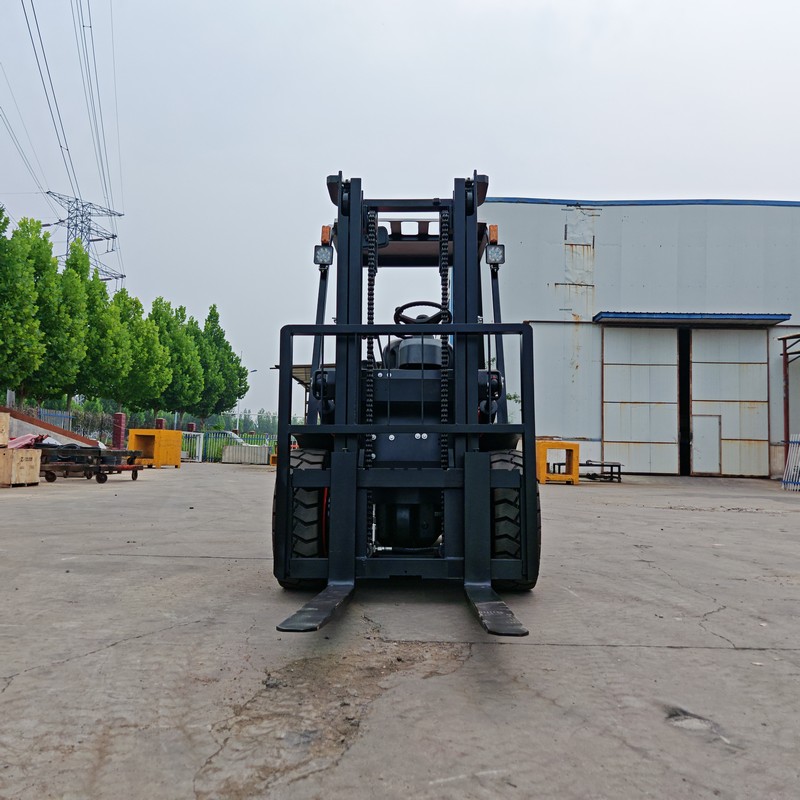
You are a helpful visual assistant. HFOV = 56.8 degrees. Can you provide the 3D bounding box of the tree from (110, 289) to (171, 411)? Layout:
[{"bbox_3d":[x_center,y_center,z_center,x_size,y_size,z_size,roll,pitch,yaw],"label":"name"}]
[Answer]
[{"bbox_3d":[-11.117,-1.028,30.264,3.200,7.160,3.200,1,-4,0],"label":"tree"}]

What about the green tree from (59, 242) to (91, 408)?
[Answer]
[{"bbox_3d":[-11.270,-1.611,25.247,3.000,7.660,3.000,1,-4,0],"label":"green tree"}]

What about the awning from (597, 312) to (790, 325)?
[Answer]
[{"bbox_3d":[9.480,-2.718,24.300,6.250,0.320,1.000,0,-4,5],"label":"awning"}]

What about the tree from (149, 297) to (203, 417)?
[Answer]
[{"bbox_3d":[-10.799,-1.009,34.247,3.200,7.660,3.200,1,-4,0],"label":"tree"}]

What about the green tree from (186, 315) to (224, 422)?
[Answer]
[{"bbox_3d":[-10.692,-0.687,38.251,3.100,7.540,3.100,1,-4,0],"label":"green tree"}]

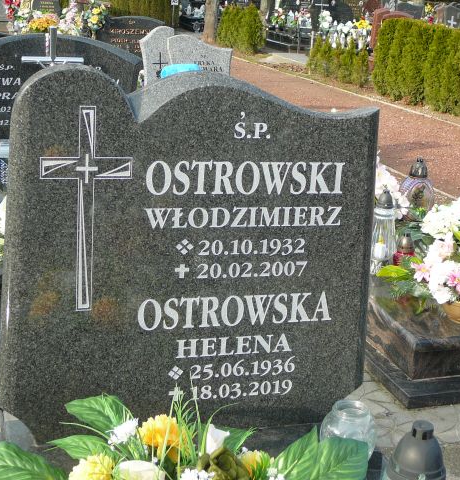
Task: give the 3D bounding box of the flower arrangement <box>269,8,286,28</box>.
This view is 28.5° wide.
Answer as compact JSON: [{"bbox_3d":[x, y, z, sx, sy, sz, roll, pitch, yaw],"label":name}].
[{"bbox_3d":[0.865,-4.034,16.500,0.330,0.360,0.300,3,16,2],"label":"flower arrangement"}]

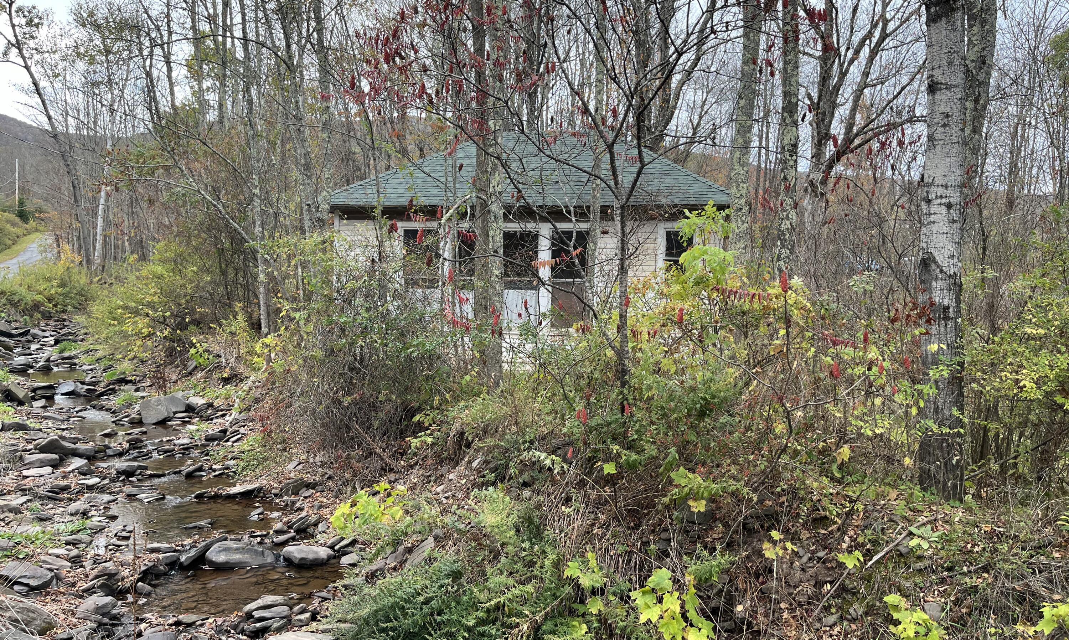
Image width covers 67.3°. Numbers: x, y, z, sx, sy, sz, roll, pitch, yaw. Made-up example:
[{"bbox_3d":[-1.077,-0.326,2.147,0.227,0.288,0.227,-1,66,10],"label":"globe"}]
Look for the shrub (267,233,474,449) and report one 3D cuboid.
[{"bbox_3d":[-2.187,0.295,10.700,2.600,2.600,2.200,-1,7,-12],"label":"shrub"}]

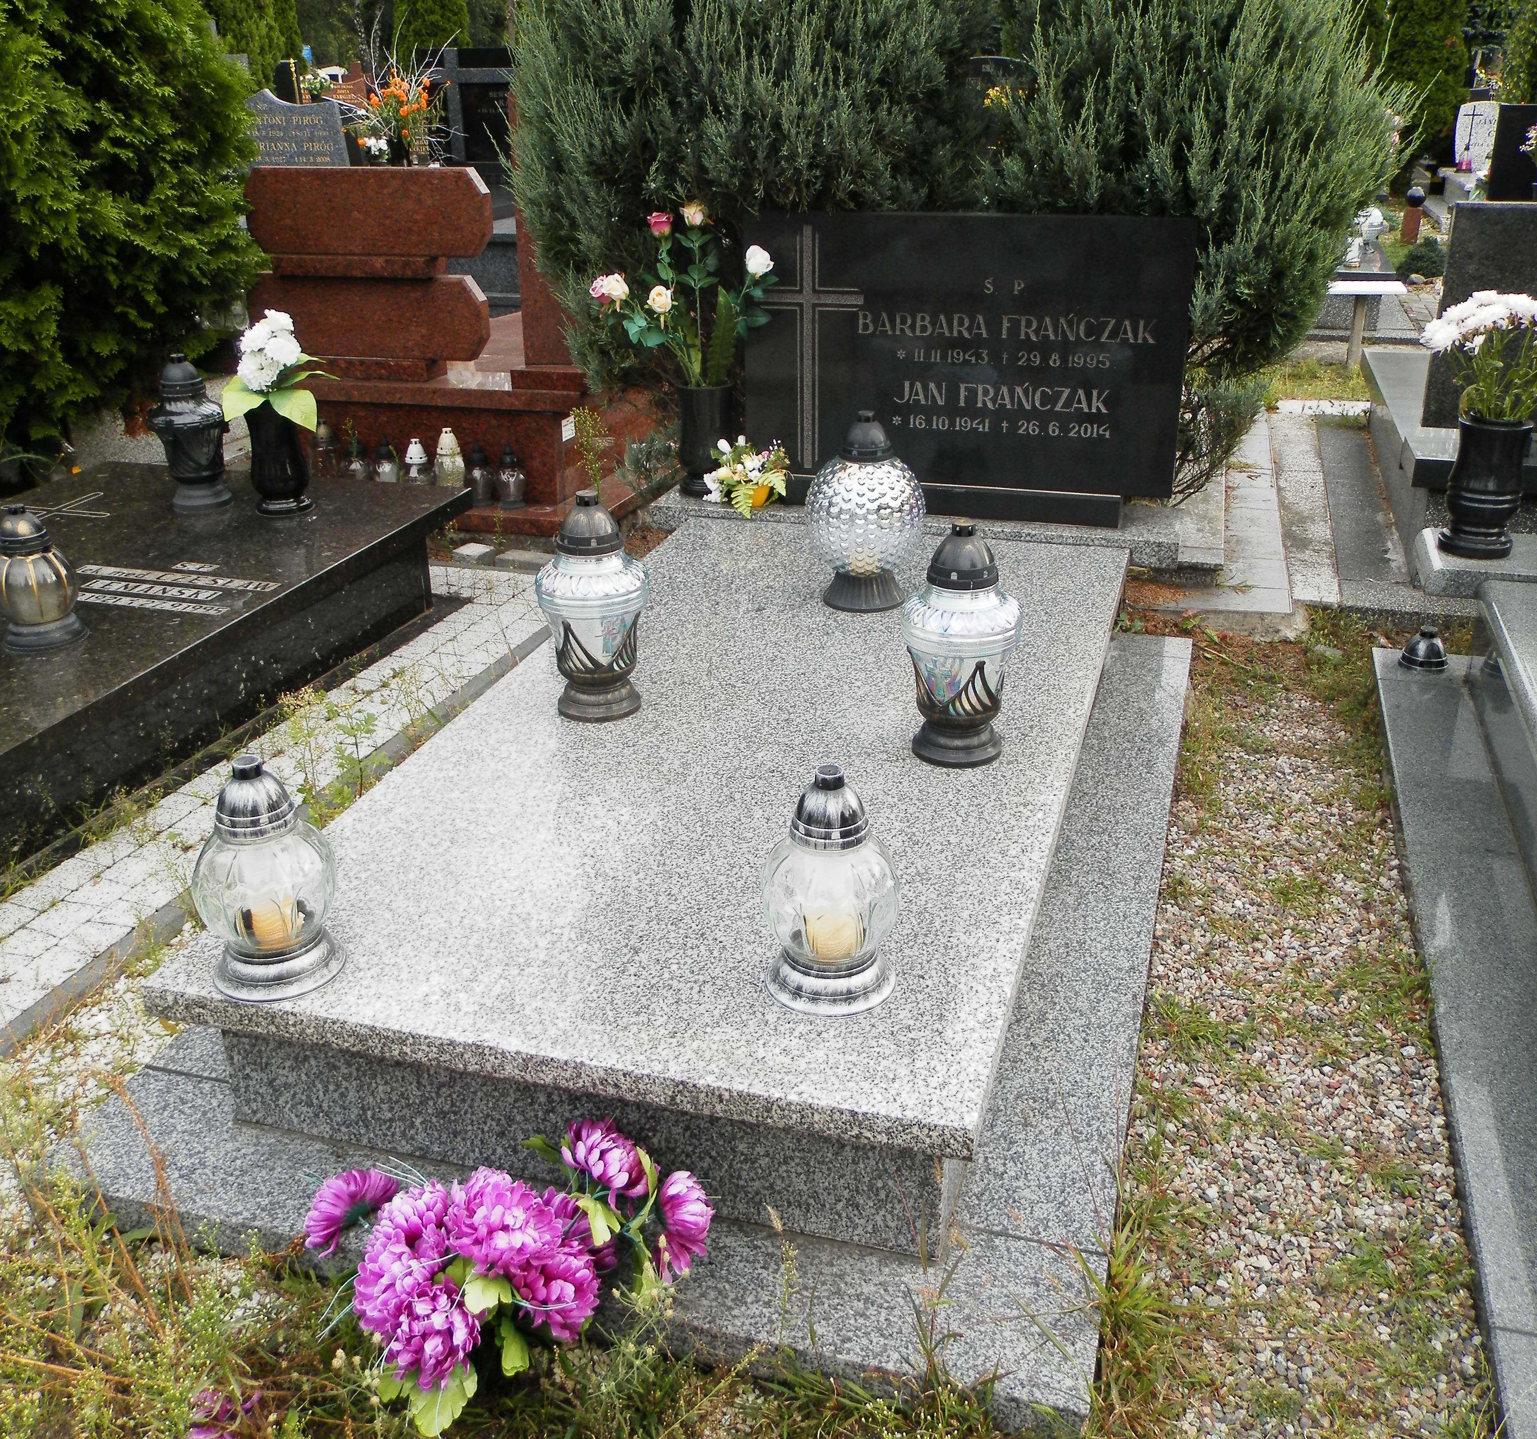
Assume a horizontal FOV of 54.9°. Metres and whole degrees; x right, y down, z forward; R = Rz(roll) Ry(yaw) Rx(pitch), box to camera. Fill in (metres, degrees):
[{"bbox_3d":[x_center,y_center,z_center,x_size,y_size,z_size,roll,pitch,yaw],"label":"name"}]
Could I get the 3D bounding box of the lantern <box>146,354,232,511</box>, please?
[{"bbox_3d":[-1.452,-0.722,3.712,0.196,0.358,0.191,6,25,16],"label":"lantern"}]

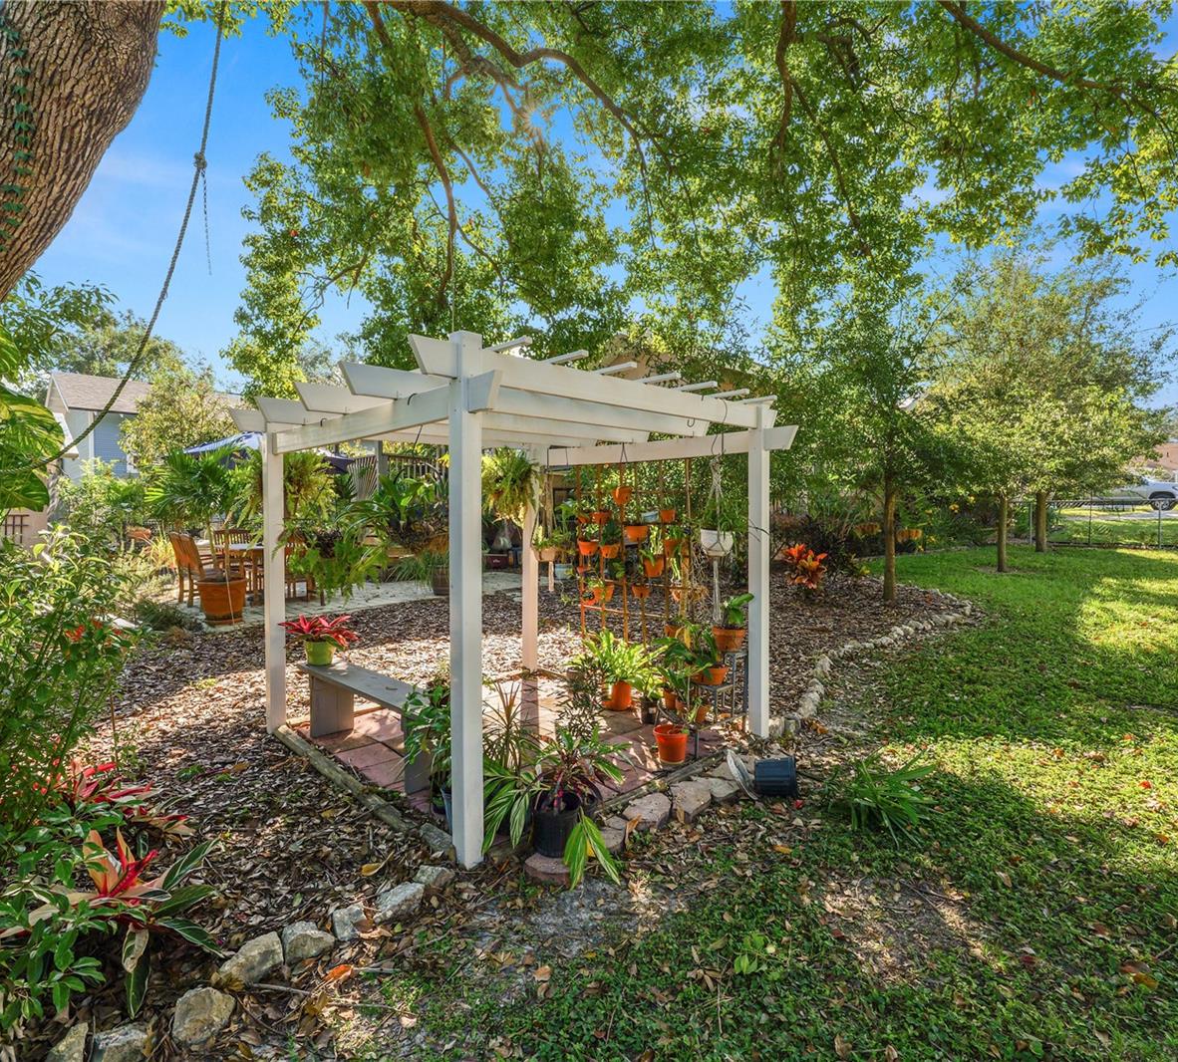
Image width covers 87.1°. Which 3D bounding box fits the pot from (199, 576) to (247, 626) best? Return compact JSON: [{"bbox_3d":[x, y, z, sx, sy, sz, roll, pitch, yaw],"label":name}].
[{"bbox_3d":[-4.188,0.806,7.100,0.530,0.500,0.530,-1,3,-26],"label":"pot"}]

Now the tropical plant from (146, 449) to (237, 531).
[{"bbox_3d":[-4.609,-0.470,7.200,0.950,0.930,0.920,-1,3,-24],"label":"tropical plant"}]

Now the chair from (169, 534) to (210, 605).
[{"bbox_3d":[-5.143,0.499,8.150,0.580,0.950,0.550,-2,3,-41],"label":"chair"}]

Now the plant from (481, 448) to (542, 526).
[{"bbox_3d":[-0.671,-0.369,5.100,0.580,0.620,0.580,0,2,-7],"label":"plant"}]

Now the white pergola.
[{"bbox_3d":[-0.452,0.217,3.930,2.490,2.130,2.630,-2,3,-42],"label":"white pergola"}]

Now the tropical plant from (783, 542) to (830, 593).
[{"bbox_3d":[3.287,0.557,9.400,0.660,0.720,0.660,1,2,19],"label":"tropical plant"}]

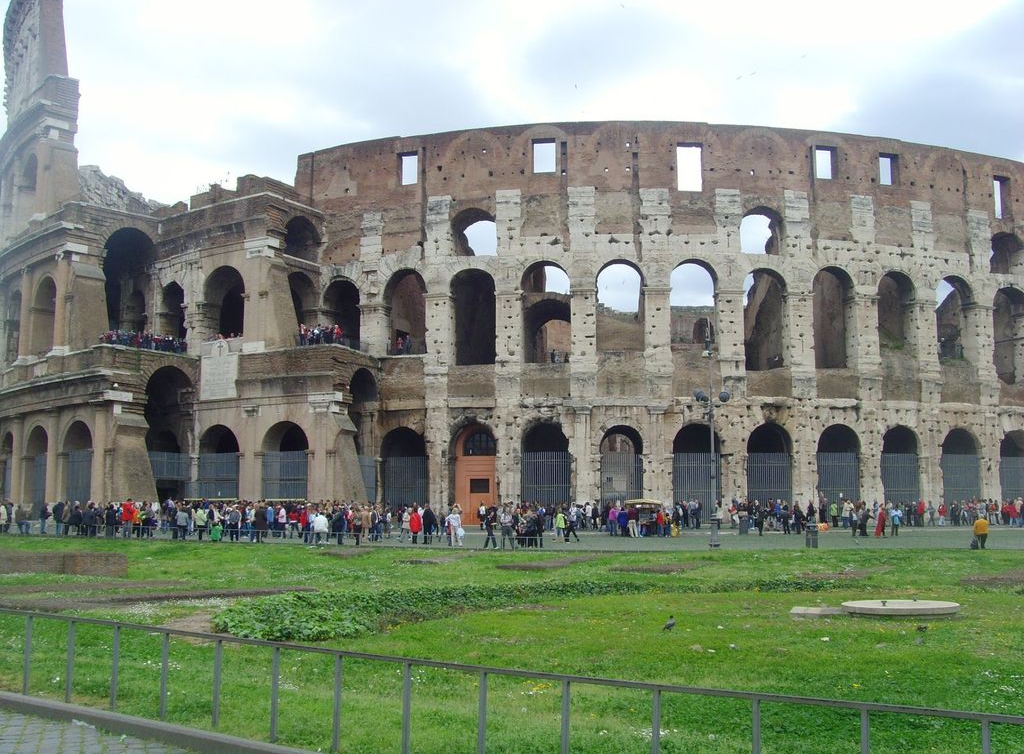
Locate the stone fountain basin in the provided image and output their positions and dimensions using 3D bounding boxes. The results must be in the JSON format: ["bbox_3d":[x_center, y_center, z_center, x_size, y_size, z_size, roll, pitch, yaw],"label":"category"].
[{"bbox_3d":[6.504,3.893,19.300,1.982,0.180,1.982,-2,-6,18],"label":"stone fountain basin"}]

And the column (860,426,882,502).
[{"bbox_3d":[30.820,8.189,98.931,1.600,7.980,1.200,2,-6,-16],"label":"column"}]

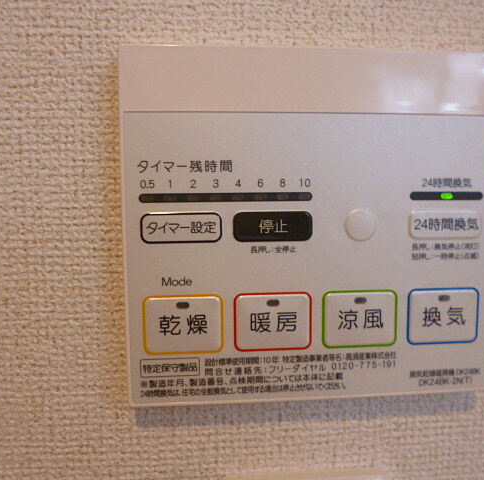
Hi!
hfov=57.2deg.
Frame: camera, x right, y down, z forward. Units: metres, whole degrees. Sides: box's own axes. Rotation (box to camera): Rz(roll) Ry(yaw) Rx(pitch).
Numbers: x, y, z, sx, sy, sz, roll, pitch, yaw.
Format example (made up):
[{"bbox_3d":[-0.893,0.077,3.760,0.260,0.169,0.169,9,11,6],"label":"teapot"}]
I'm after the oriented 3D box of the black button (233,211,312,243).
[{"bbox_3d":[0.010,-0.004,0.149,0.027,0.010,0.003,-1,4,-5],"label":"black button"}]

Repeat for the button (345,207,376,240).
[{"bbox_3d":[0.041,-0.005,0.152,0.011,0.011,0.003,-1,4,-5],"label":"button"}]

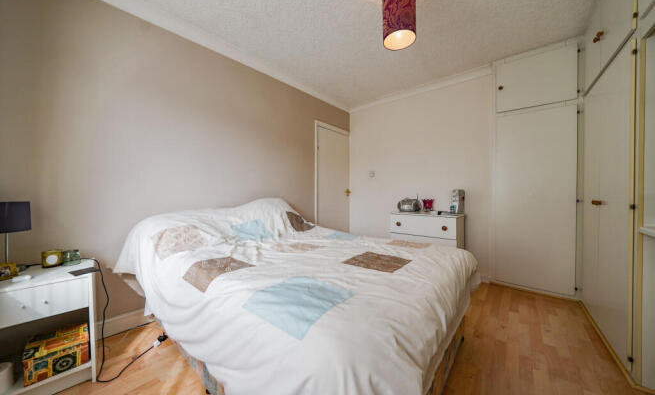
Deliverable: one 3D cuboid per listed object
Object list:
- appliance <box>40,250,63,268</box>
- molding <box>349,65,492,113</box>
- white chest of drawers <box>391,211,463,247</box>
[{"bbox_3d":[-1.692,0.378,1.349,0.050,0.087,0.078,0,1,43],"label":"appliance"},{"bbox_3d":[1.054,-1.402,2.986,1.900,0.088,0.085,0,1,43],"label":"molding"},{"bbox_3d":[1.210,0.581,2.672,0.745,0.738,0.390,0,1,43],"label":"white chest of drawers"}]

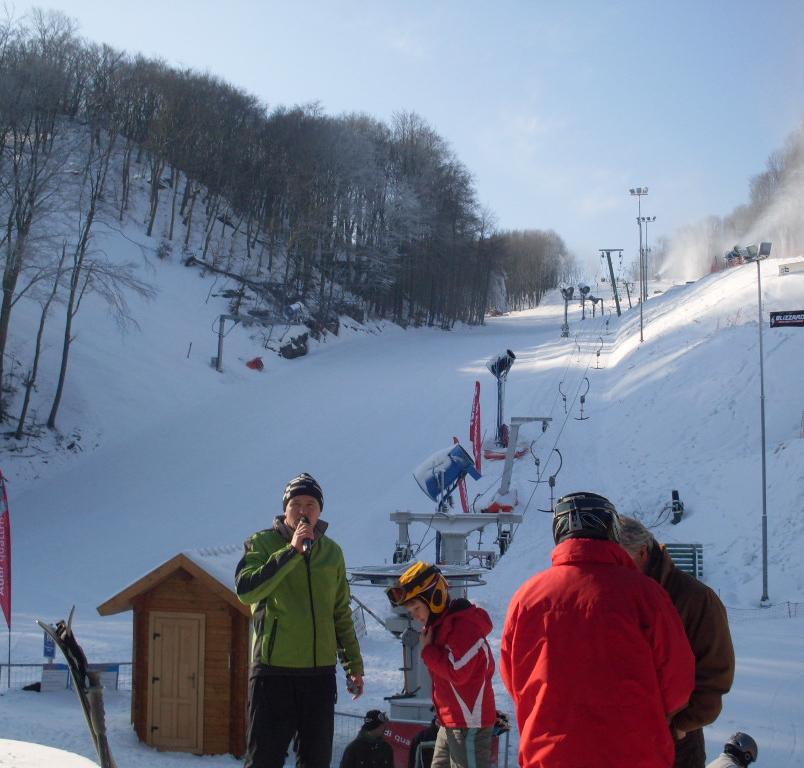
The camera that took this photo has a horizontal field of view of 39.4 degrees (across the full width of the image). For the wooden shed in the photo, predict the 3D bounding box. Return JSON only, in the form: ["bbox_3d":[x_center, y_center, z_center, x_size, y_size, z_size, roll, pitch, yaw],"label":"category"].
[{"bbox_3d":[-2.705,3.861,16.776,2.700,2.800,2.350,-1,-5,20],"label":"wooden shed"}]

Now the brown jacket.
[{"bbox_3d":[0.943,0.951,4.200,0.480,0.740,0.580,4,-7,-38],"label":"brown jacket"}]

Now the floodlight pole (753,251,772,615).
[{"bbox_3d":[11.545,1.265,36.000,0.650,11.600,0.500,-2,-5,18],"label":"floodlight pole"}]

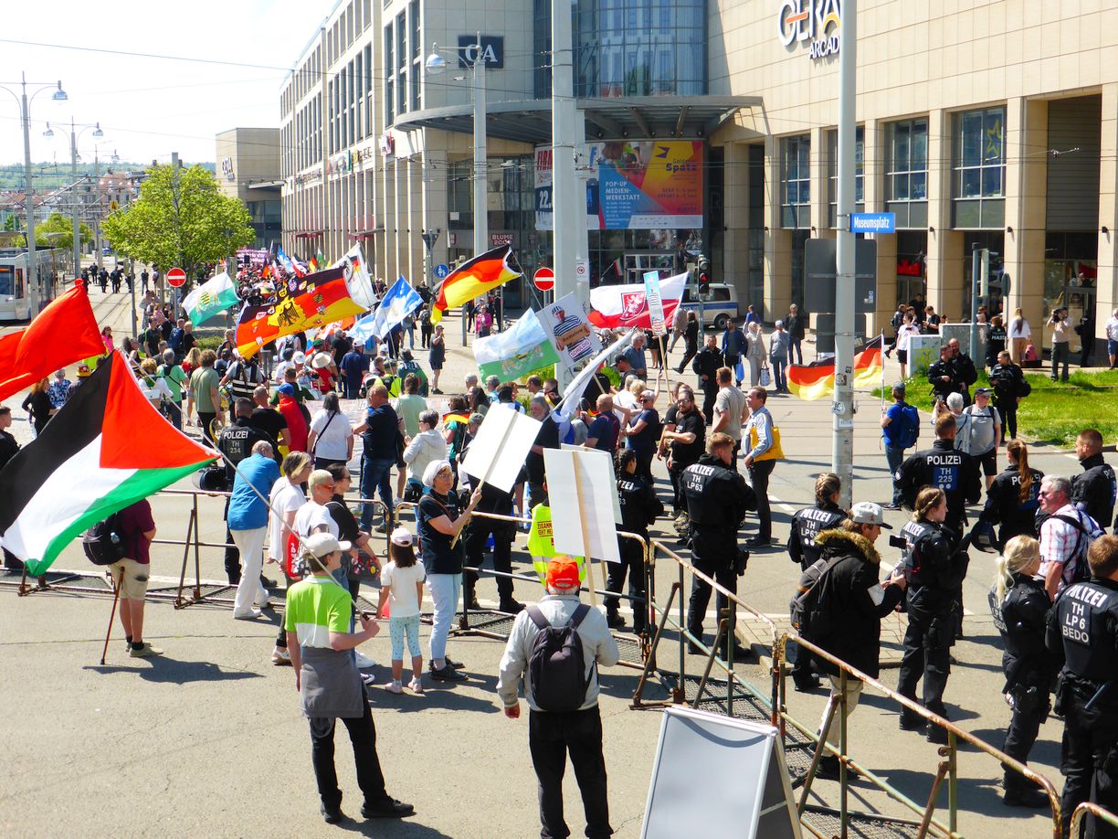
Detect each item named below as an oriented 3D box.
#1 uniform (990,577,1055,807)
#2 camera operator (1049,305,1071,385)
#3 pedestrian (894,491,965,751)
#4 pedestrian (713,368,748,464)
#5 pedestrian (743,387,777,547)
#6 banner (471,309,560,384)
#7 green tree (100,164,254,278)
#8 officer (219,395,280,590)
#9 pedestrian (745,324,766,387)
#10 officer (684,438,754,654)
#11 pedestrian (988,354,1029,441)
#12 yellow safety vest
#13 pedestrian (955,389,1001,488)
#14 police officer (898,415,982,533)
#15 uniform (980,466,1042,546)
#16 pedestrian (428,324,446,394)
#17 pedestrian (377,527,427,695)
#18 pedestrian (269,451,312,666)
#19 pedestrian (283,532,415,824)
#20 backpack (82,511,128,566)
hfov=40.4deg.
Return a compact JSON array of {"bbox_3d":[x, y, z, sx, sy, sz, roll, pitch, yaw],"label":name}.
[{"bbox_3d":[2.892,1.637,9.399,0.400,1.440,0.480,-1,6,-7],"label":"uniform"},{"bbox_3d":[12.207,-1.835,36.893,0.580,1.790,0.450,5,9,37],"label":"camera operator"},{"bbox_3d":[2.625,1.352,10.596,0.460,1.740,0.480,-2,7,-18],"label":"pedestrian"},{"bbox_3d":[2.138,0.307,19.089,0.400,1.860,0.520,6,10,44],"label":"pedestrian"},{"bbox_3d":[2.317,0.548,17.394,0.400,1.770,0.480,-2,7,-18],"label":"pedestrian"},{"bbox_3d":[-0.576,-1.028,21.500,1.250,0.900,0.350,-18,7,-5],"label":"banner"},{"bbox_3d":[-17.543,-8.171,70.000,6.900,7.000,6.900,0,6,0],"label":"green tree"},{"bbox_3d":[-3.220,0.833,15.597,0.600,1.620,0.420,1,6,10],"label":"officer"},{"bbox_3d":[4.705,-1.508,36.206,0.500,1.650,0.380,-1,7,-6],"label":"pedestrian"},{"bbox_3d":[1.366,1.156,13.008,0.620,1.600,0.480,6,9,43],"label":"officer"},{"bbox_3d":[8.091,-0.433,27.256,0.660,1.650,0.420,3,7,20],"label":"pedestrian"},{"bbox_3d":[-0.013,1.021,12.393,0.500,0.700,0.300,0,6,0],"label":"yellow safety vest"},{"bbox_3d":[5.834,0.358,21.104,0.600,1.680,0.420,0,7,3],"label":"pedestrian"},{"bbox_3d":[3.210,0.864,12.810,0.620,1.840,0.420,1,7,13],"label":"police officer"},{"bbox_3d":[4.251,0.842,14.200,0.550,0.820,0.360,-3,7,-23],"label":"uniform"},{"bbox_3d":[-3.021,-1.487,37.205,0.420,1.660,0.470,3,7,25],"label":"pedestrian"},{"bbox_3d":[-1.216,1.459,11.674,0.390,1.270,0.270,-1,7,-9],"label":"pedestrian"},{"bbox_3d":[-2.238,1.144,12.515,0.380,1.690,0.460,-3,7,-30],"label":"pedestrian"},{"bbox_3d":[-1.260,1.522,9.016,0.580,1.720,0.560,-6,9,-44],"label":"pedestrian"},{"bbox_3d":[-3.862,0.966,12.900,0.270,0.480,0.330,-3,8,-24],"label":"backpack"}]

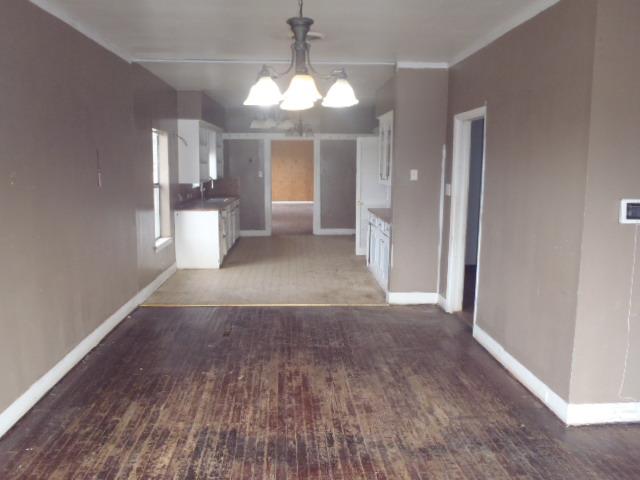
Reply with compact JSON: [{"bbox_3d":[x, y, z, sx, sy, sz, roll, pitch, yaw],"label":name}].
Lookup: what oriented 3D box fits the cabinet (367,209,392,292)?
[{"bbox_3d":[1.033,0.133,6.925,0.557,0.896,1.872,0,9,-3],"label":"cabinet"}]

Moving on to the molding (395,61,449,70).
[{"bbox_3d":[1.103,-1.845,5.492,0.576,0.077,0.056,0,9,-3],"label":"molding"}]

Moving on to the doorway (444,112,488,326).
[{"bbox_3d":[1.475,-0.188,5.070,0.168,2.088,0.880,0,9,-3],"label":"doorway"}]

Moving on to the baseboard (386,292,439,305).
[{"bbox_3d":[1.079,0.670,5.889,0.573,0.141,0.024,0,9,-3],"label":"baseboard"}]

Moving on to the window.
[{"bbox_3d":[-2.127,-0.668,6.797,0.144,1.504,0.864,0,9,-3],"label":"window"}]

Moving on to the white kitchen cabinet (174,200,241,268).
[{"bbox_3d":[-1.906,-0.258,9.367,0.632,0.893,3.392,0,9,-3],"label":"white kitchen cabinet"}]

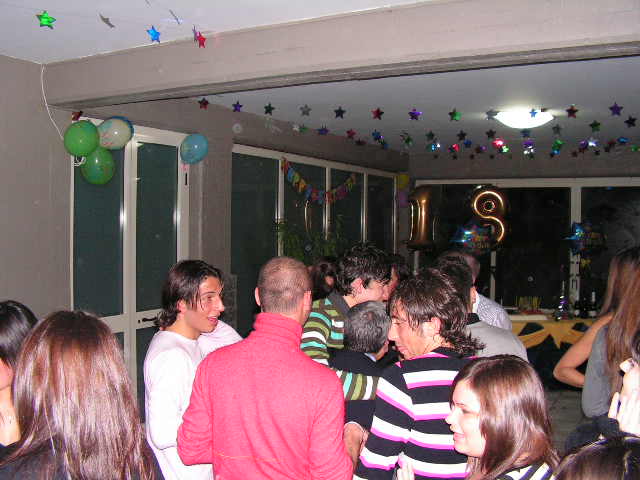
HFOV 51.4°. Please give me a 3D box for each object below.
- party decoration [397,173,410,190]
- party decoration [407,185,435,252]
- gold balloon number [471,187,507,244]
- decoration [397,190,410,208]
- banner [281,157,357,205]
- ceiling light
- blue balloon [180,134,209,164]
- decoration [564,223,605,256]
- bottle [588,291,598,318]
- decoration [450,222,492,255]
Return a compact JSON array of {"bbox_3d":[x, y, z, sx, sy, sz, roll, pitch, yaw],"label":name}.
[{"bbox_3d":[1.167,-0.817,9.300,0.200,0.245,0.200,0,1,0],"label":"party decoration"},{"bbox_3d":[1.193,-0.255,7.900,0.340,0.760,0.200,0,1,6],"label":"party decoration"},{"bbox_3d":[1.999,-0.289,7.850,0.450,0.730,0.200,0,1,9],"label":"gold balloon number"},{"bbox_3d":[1.167,-0.566,9.300,0.200,0.245,0.200,0,1,0],"label":"decoration"},{"bbox_3d":[0.056,-0.630,7.485,0.060,0.440,1.720,1,1,29],"label":"banner"},{"bbox_3d":[1.782,-1.063,5.800,0.510,0.130,0.510,0,1,0],"label":"ceiling light"},{"bbox_3d":[-1.018,-0.742,5.400,0.230,0.260,0.230,0,1,0],"label":"blue balloon"},{"bbox_3d":[2.972,-0.006,7.450,0.470,0.390,0.200,1,1,14],"label":"decoration"},{"bbox_3d":[3.043,0.717,7.400,0.080,0.305,0.080,0,1,0],"label":"bottle"},{"bbox_3d":[1.696,-0.006,7.450,0.470,0.390,0.200,0,1,6],"label":"decoration"}]

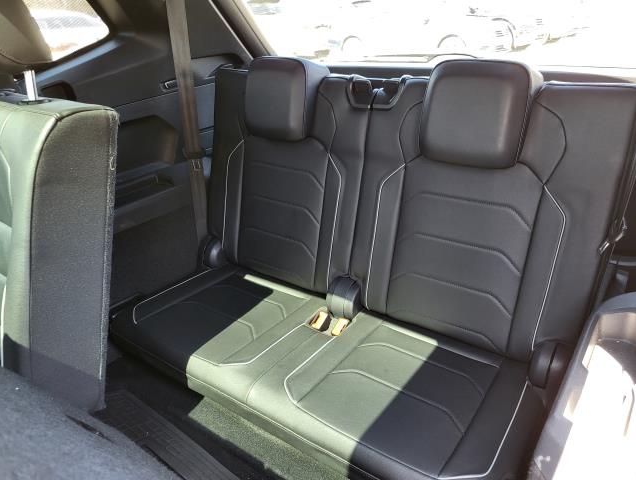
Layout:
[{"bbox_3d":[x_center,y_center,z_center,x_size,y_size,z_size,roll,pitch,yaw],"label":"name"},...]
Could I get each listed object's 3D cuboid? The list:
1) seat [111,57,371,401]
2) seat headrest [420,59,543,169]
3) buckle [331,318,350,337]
[{"bbox_3d":[-0.194,-0.093,1.206,0.550,0.670,0.630,17,33,35],"label":"seat"},{"bbox_3d":[0.319,-0.258,0.954,0.200,0.198,0.118,17,21,35],"label":"seat headrest"},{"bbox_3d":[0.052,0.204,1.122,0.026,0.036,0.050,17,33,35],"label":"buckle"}]

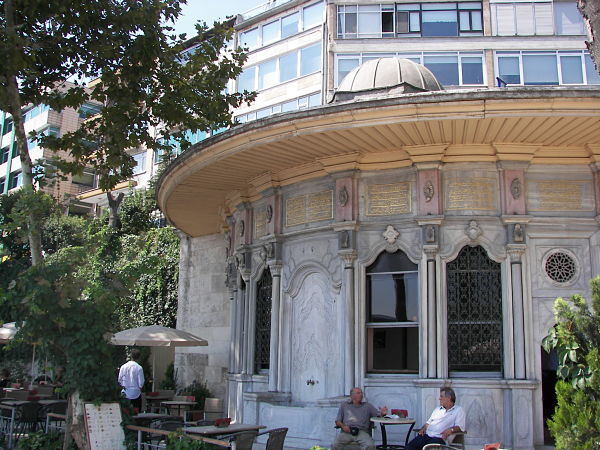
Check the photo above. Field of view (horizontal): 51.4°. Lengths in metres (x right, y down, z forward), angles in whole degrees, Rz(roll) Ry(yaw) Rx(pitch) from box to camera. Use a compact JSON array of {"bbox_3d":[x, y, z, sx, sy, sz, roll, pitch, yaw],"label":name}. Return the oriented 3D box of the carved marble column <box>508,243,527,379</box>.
[{"bbox_3d":[3.664,1.416,10.452,0.280,2.247,0.260,1,-12,-1],"label":"carved marble column"}]

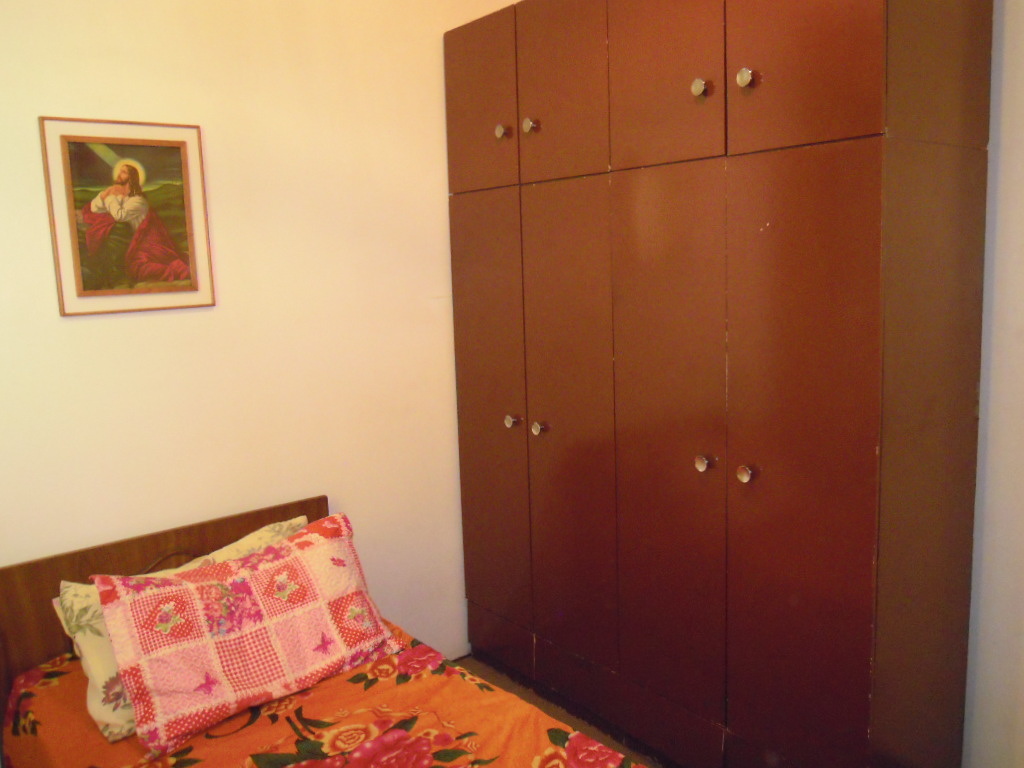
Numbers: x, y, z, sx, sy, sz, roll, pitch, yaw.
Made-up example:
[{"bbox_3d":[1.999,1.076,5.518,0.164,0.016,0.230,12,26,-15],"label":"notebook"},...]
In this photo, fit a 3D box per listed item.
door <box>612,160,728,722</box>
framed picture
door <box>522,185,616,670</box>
[{"bbox_3d":[0.484,0.186,2.564,0.025,1.681,0.445,-9,11,-38],"label":"door"},{"bbox_3d":[-1.158,-0.509,2.542,0.458,0.573,0.020,-9,11,-38],"label":"framed picture"},{"bbox_3d":[0.204,0.146,2.905,0.025,1.681,0.442,-9,11,-38],"label":"door"}]

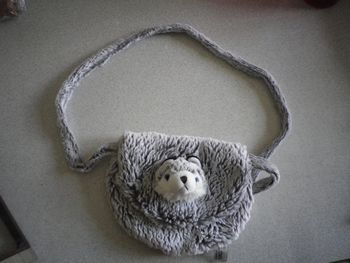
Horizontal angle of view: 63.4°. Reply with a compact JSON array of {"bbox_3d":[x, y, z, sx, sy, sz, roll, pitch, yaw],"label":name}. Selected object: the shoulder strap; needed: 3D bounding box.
[{"bbox_3d":[-0.003,-0.057,0.503,0.410,0.032,0.300,0,77,0],"label":"shoulder strap"}]

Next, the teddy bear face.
[{"bbox_3d":[0.008,0.071,0.425,0.078,0.052,0.068,4,74,-8],"label":"teddy bear face"}]

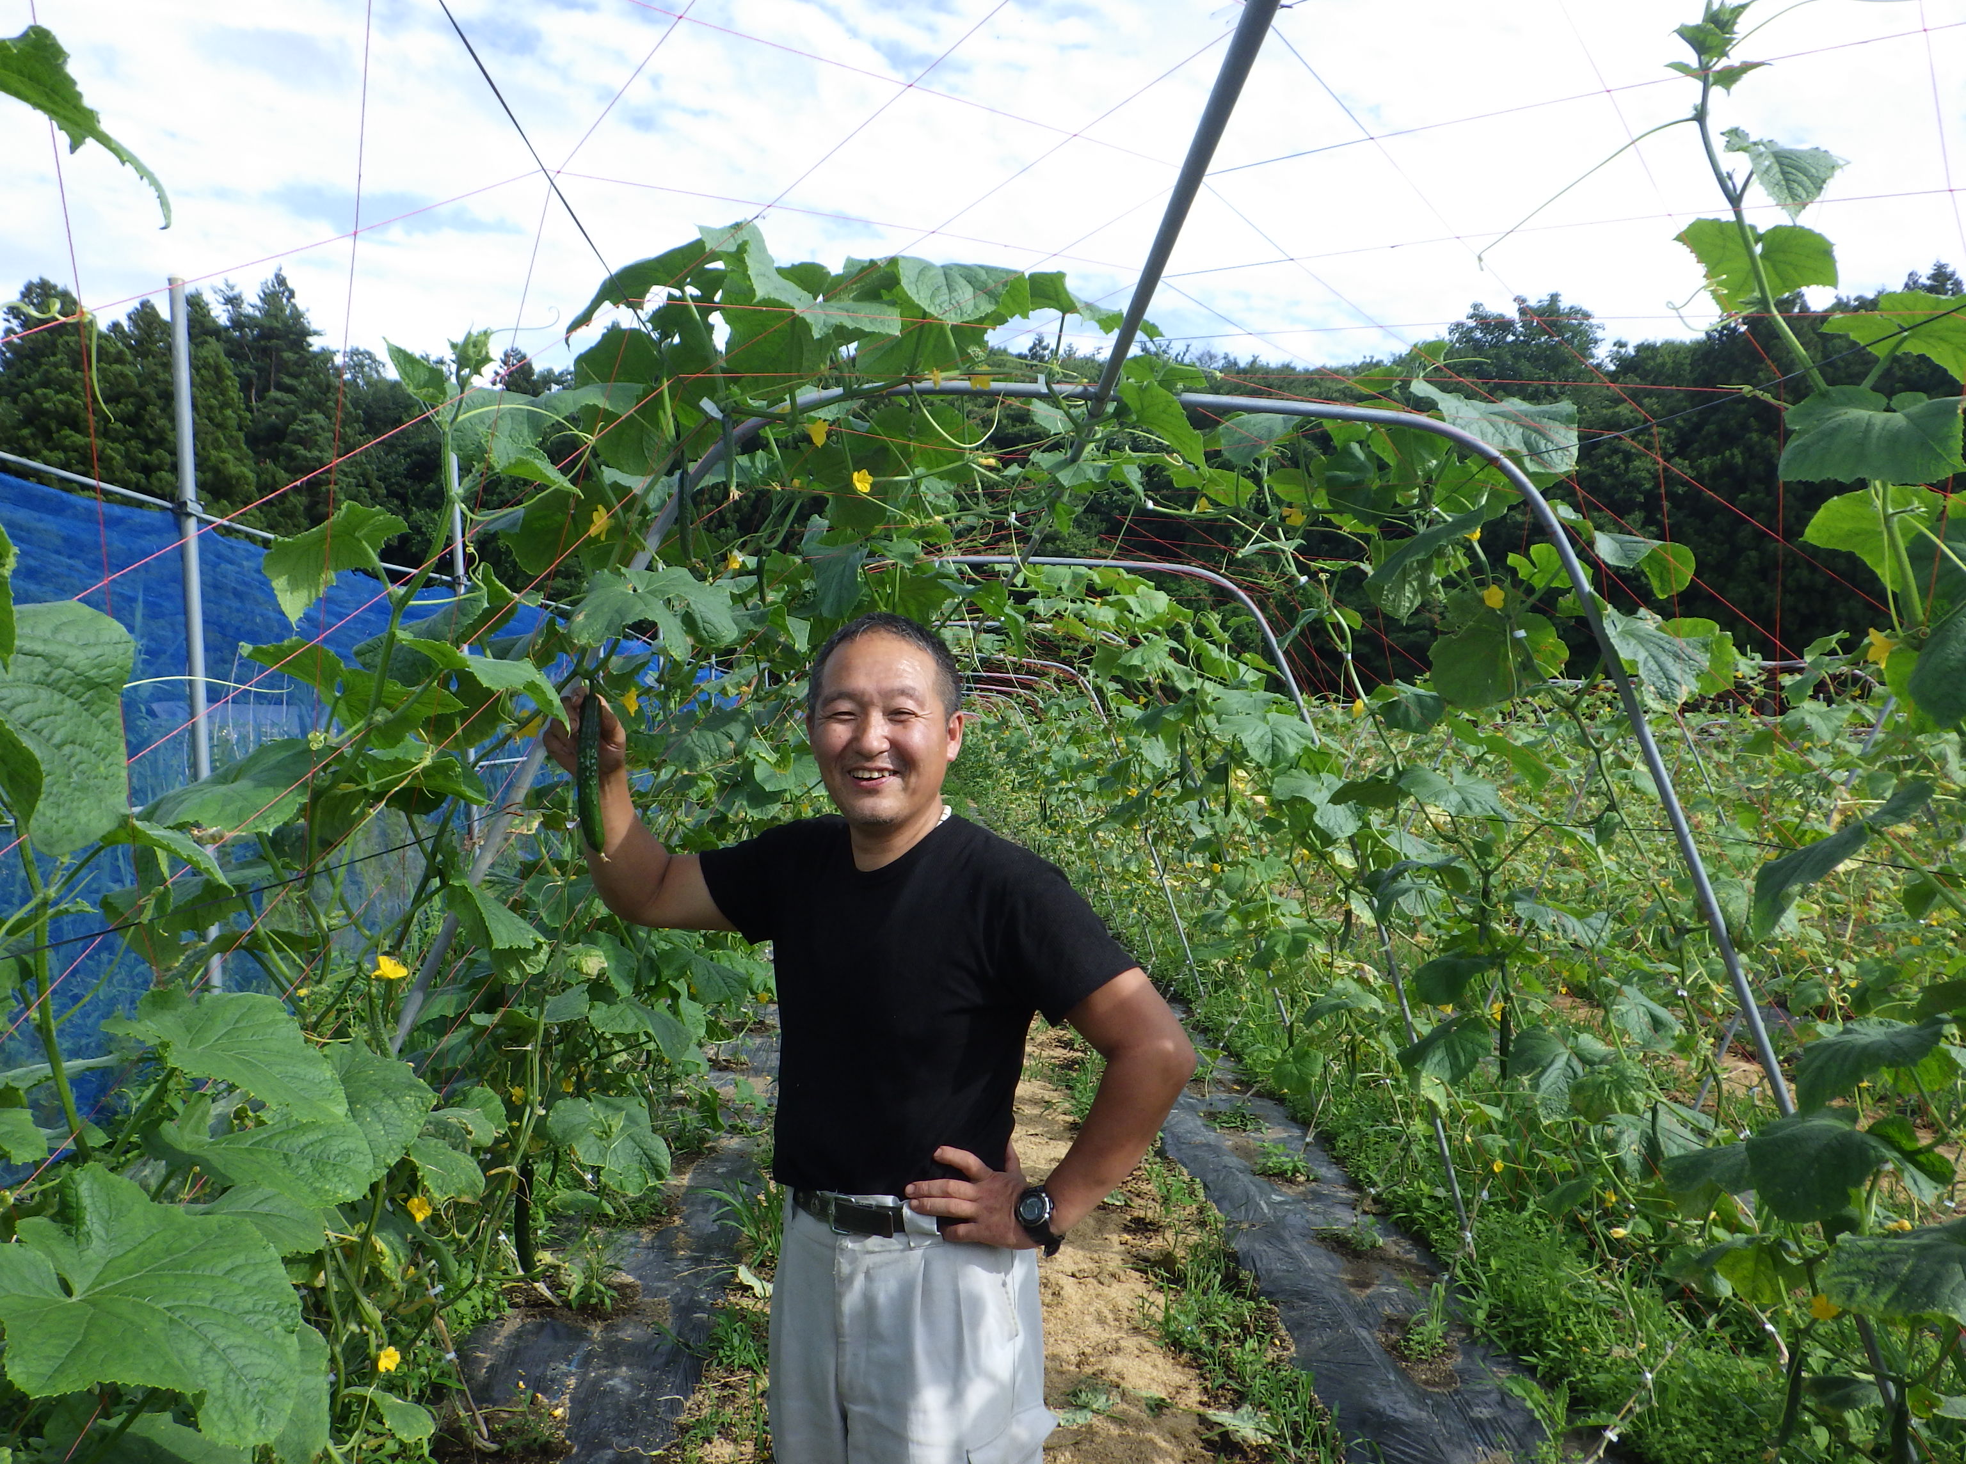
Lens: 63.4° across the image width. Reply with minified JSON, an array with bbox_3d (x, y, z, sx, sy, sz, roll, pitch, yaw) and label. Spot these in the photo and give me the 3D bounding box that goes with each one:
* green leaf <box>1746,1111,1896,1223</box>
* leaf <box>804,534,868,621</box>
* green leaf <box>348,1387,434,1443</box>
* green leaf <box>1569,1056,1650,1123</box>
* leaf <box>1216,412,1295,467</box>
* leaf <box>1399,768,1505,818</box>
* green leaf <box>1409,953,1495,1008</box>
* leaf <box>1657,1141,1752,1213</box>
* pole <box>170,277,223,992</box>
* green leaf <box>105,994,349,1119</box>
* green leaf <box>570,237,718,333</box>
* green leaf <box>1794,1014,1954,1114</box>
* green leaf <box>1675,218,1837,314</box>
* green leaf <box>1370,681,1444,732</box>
[{"bbox_3d":[1.107,0.574,2.100,0.197,0.148,0.140,-1,1,0],"label":"green leaf"},{"bbox_3d":[-0.332,-0.358,3.600,0.146,0.212,0.090,0,0,0],"label":"leaf"},{"bbox_3d":[-0.785,0.901,2.100,0.120,0.040,0.085,26,32,9],"label":"green leaf"},{"bbox_3d":[1.261,0.720,3.200,0.164,0.133,0.120,0,0,0],"label":"green leaf"},{"bbox_3d":[0.496,-0.534,2.900,0.143,0.101,0.100,-1,1,0],"label":"leaf"},{"bbox_3d":[0.992,0.128,3.350,0.233,0.104,0.160,0,0,0],"label":"leaf"},{"bbox_3d":[1.061,0.560,3.600,0.145,0.060,0.180,-42,42,-22],"label":"green leaf"},{"bbox_3d":[1.263,0.768,2.750,0.186,0.120,0.150,0,0,0],"label":"leaf"},{"bbox_3d":[-2.451,-0.046,5.000,0.048,2.770,0.048,-3,1,0],"label":"pole"},{"bbox_3d":[-0.676,0.286,1.420,0.215,0.050,0.175,13,22,11],"label":"green leaf"},{"bbox_3d":[-0.473,-0.617,2.200,0.208,0.132,0.150,-1,1,0],"label":"green leaf"},{"bbox_3d":[1.260,0.469,2.250,0.224,0.137,0.160,0,0,0],"label":"green leaf"},{"bbox_3d":[0.689,-0.415,1.420,0.137,0.035,0.110,5,-30,-4],"label":"green leaf"},{"bbox_3d":[0.948,-0.055,3.550,0.165,0.113,0.110,0,0,0],"label":"green leaf"}]

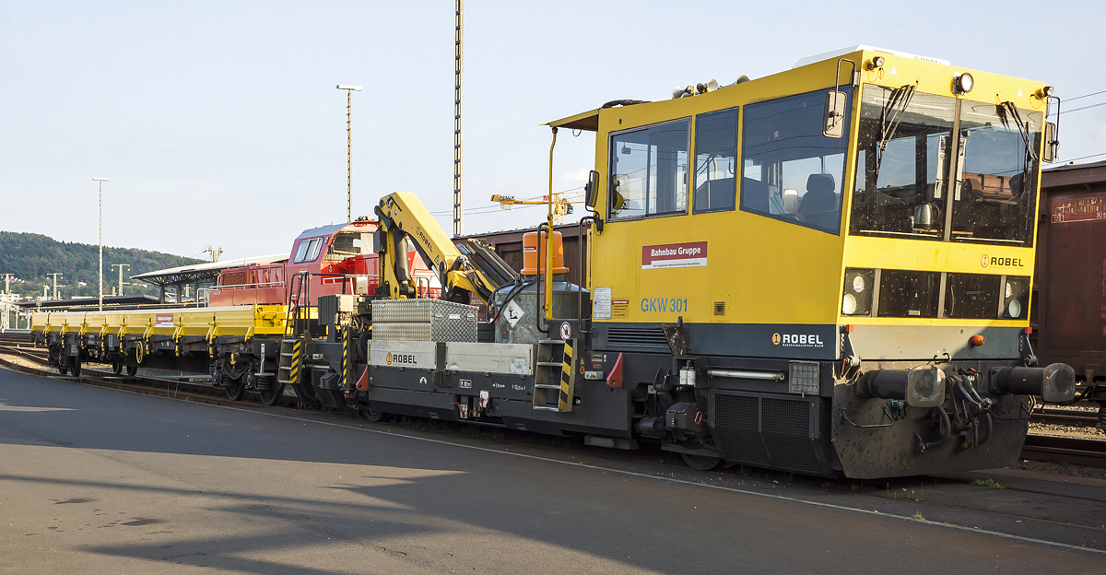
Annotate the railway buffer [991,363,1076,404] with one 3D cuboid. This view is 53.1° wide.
[{"bbox_3d":[4.435,0.876,10.311,0.450,0.345,0.610,2,-2,-33],"label":"railway buffer"}]

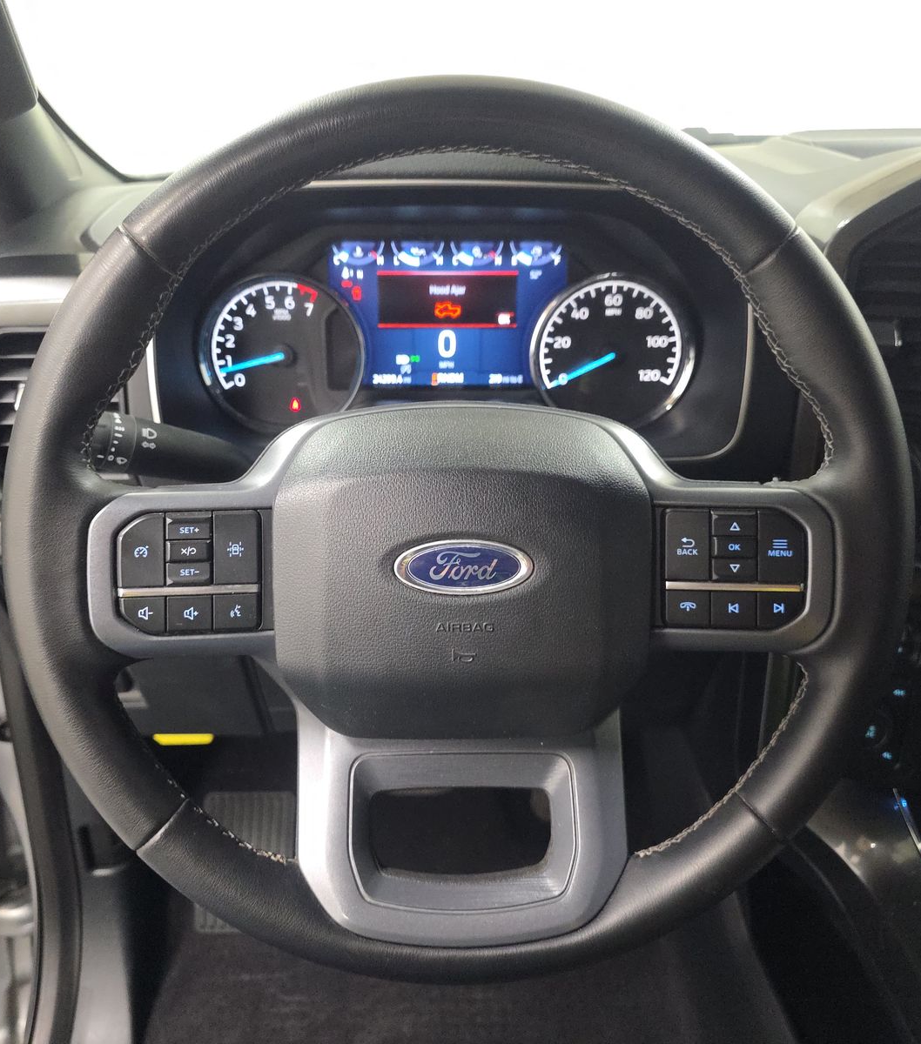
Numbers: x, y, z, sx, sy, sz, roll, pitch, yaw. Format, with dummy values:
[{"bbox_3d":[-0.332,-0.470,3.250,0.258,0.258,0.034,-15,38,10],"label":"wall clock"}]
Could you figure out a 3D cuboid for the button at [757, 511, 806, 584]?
[{"bbox_3d":[0.141,0.011,0.409,0.021,0.031,0.008,0,3,0],"label":"button"}]

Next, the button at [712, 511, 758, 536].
[{"bbox_3d":[0.120,0.001,0.408,0.019,0.010,0.008,0,3,0],"label":"button"}]

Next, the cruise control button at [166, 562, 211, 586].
[{"bbox_3d":[-0.119,0.022,0.409,0.020,0.010,0.008,0,3,0],"label":"cruise control button"}]

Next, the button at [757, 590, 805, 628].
[{"bbox_3d":[0.141,0.038,0.410,0.020,0.016,0.008,0,3,0],"label":"button"}]

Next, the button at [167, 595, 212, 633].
[{"bbox_3d":[-0.119,0.040,0.410,0.019,0.016,0.008,0,3,0],"label":"button"}]

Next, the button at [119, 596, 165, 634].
[{"bbox_3d":[-0.140,0.041,0.410,0.019,0.016,0.008,0,3,0],"label":"button"}]

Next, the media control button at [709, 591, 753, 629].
[{"bbox_3d":[0.119,0.038,0.410,0.018,0.016,0.008,0,3,0],"label":"media control button"}]

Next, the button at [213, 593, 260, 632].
[{"bbox_3d":[-0.098,0.040,0.410,0.020,0.016,0.008,0,3,0],"label":"button"}]

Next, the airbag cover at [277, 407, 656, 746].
[{"bbox_3d":[0.000,0.022,0.408,0.166,0.147,0.045,0,3,0],"label":"airbag cover"}]

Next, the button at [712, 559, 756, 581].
[{"bbox_3d":[0.120,0.021,0.409,0.018,0.009,0.008,0,3,0],"label":"button"}]

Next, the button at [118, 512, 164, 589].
[{"bbox_3d":[-0.140,0.012,0.409,0.020,0.032,0.008,0,3,0],"label":"button"}]

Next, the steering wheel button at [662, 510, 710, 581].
[{"bbox_3d":[0.099,0.010,0.409,0.019,0.031,0.008,0,3,0],"label":"steering wheel button"}]

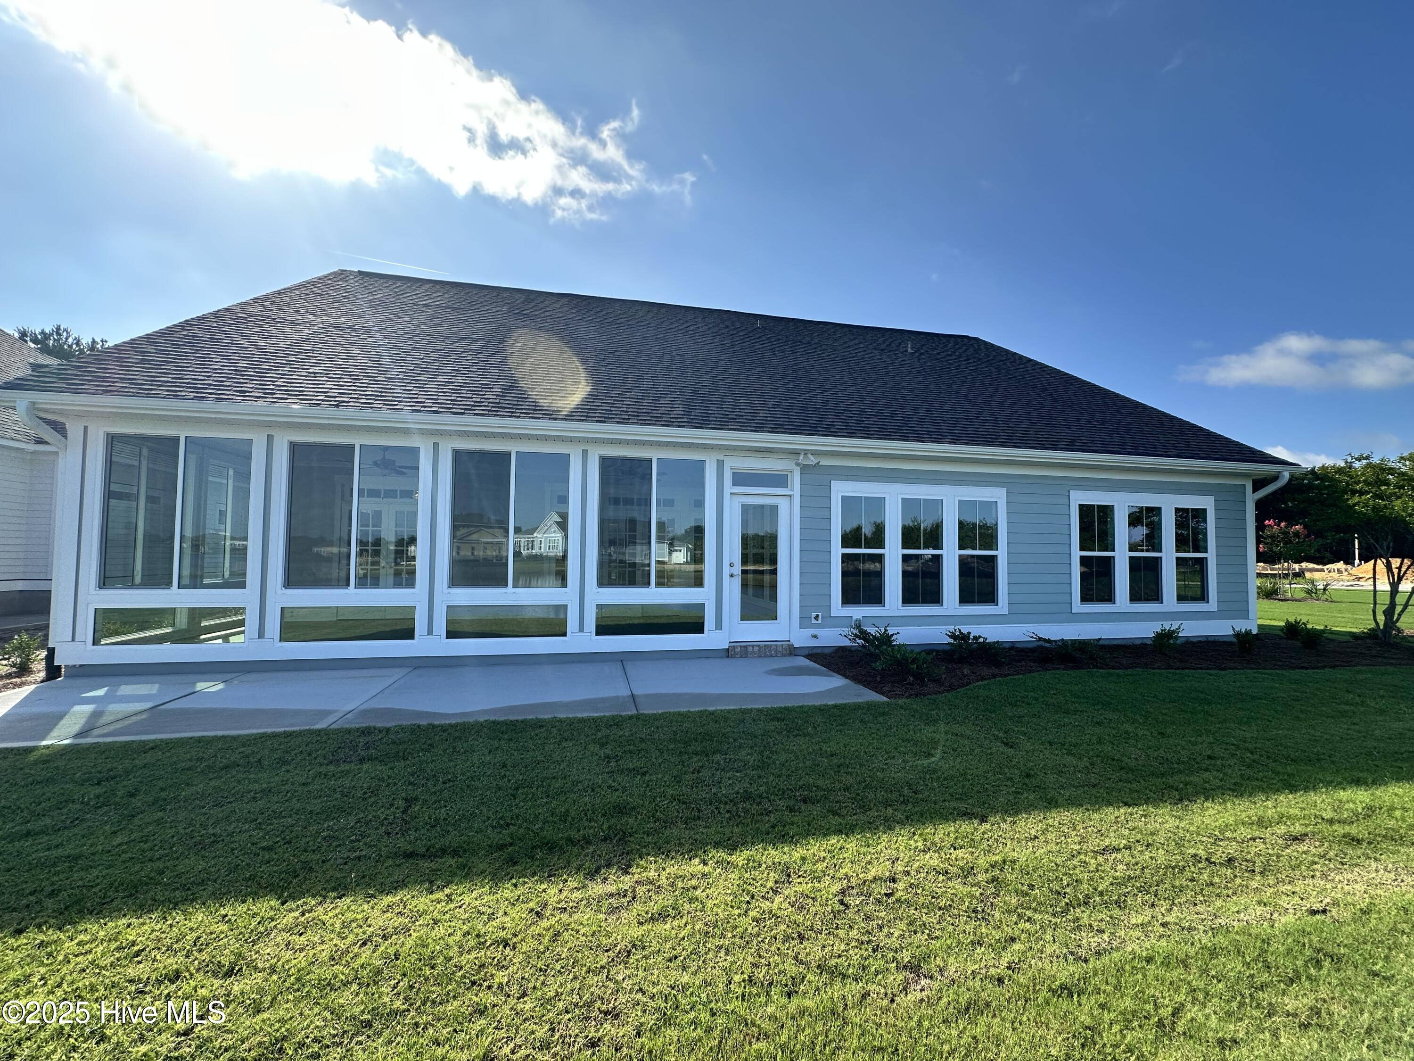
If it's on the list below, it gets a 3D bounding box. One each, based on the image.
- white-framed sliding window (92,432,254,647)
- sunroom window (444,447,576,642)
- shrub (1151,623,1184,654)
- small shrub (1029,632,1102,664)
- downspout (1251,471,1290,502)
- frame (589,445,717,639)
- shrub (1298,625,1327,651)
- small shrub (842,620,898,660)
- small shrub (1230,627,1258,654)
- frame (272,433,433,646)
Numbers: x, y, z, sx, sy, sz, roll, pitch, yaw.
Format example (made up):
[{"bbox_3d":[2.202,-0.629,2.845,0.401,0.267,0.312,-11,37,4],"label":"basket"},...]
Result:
[{"bbox_3d":[-6.043,0.101,6.512,1.499,2.394,0.100,1,-3,-12],"label":"white-framed sliding window"},{"bbox_3d":[-2.513,0.170,7.289,1.530,2.394,0.100,1,-3,-12],"label":"sunroom window"},{"bbox_3d":[6.824,1.599,8.482,0.380,0.430,0.380,1,-3,-12],"label":"shrub"},{"bbox_3d":[4.962,1.561,7.918,0.850,0.420,0.700,1,-3,-12],"label":"small shrub"},{"bbox_3d":[9.670,-0.745,9.826,0.240,0.480,0.500,1,-3,-12],"label":"downspout"},{"bbox_3d":[-0.735,0.205,7.680,1.522,2.394,0.100,1,-3,-12],"label":"frame"},{"bbox_3d":[9.462,1.670,8.939,0.350,0.370,0.350,1,-3,-12],"label":"shrub"},{"bbox_3d":[2.194,1.442,7.650,0.700,0.530,0.600,1,-3,-12],"label":"small shrub"},{"bbox_3d":[8.086,1.637,8.605,0.320,0.390,0.320,1,-3,-12],"label":"small shrub"},{"bbox_3d":[-4.272,0.136,6.902,1.652,2.394,0.100,1,-3,-12],"label":"frame"}]

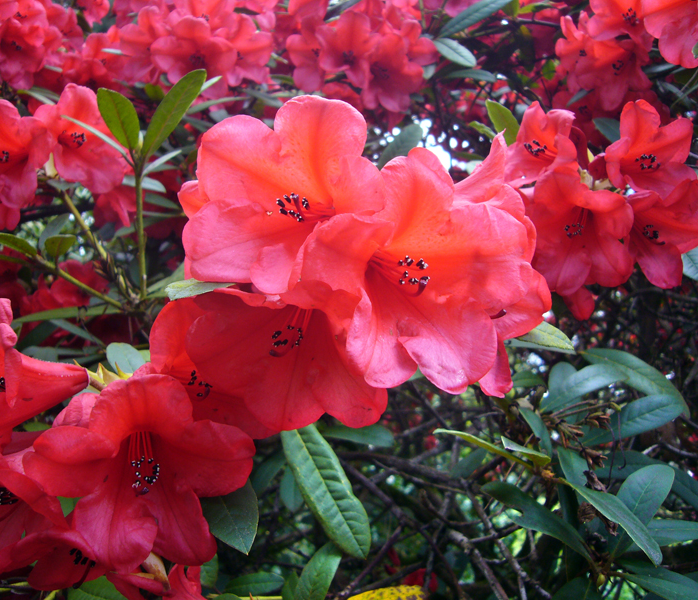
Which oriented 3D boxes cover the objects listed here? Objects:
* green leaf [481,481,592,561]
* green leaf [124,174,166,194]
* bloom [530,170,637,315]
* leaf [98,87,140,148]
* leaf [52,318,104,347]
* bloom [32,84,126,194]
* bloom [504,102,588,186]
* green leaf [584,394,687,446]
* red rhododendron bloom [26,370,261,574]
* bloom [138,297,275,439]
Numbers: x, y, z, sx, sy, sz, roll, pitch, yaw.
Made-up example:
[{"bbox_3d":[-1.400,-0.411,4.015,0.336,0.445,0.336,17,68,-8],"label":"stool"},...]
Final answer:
[{"bbox_3d":[0.118,0.139,0.400,0.092,0.011,0.028,35,38,-13],"label":"green leaf"},{"bbox_3d":[-0.166,-0.092,0.515,0.057,0.008,0.020,15,30,32],"label":"green leaf"},{"bbox_3d":[0.198,-0.063,0.556,0.098,0.098,0.071,2,20,21],"label":"bloom"},{"bbox_3d":[-0.155,-0.121,0.438,0.025,0.043,0.008,-28,22,-18],"label":"leaf"},{"bbox_3d":[-0.217,0.027,0.520,0.045,0.008,0.020,31,17,-27],"label":"leaf"},{"bbox_3d":[-0.202,-0.122,0.490,0.067,0.076,0.050,-3,4,-17],"label":"bloom"},{"bbox_3d":[0.156,-0.122,0.510,0.060,0.064,0.050,6,-6,31],"label":"bloom"},{"bbox_3d":[0.186,0.081,0.425,0.077,0.010,0.028,-19,46,-7],"label":"green leaf"},{"bbox_3d":[-0.100,0.072,0.321,0.103,0.103,0.074,-1,23,-12],"label":"red rhododendron bloom"},{"bbox_3d":[-0.073,0.035,0.340,0.068,0.068,0.048,-3,4,-17],"label":"bloom"}]

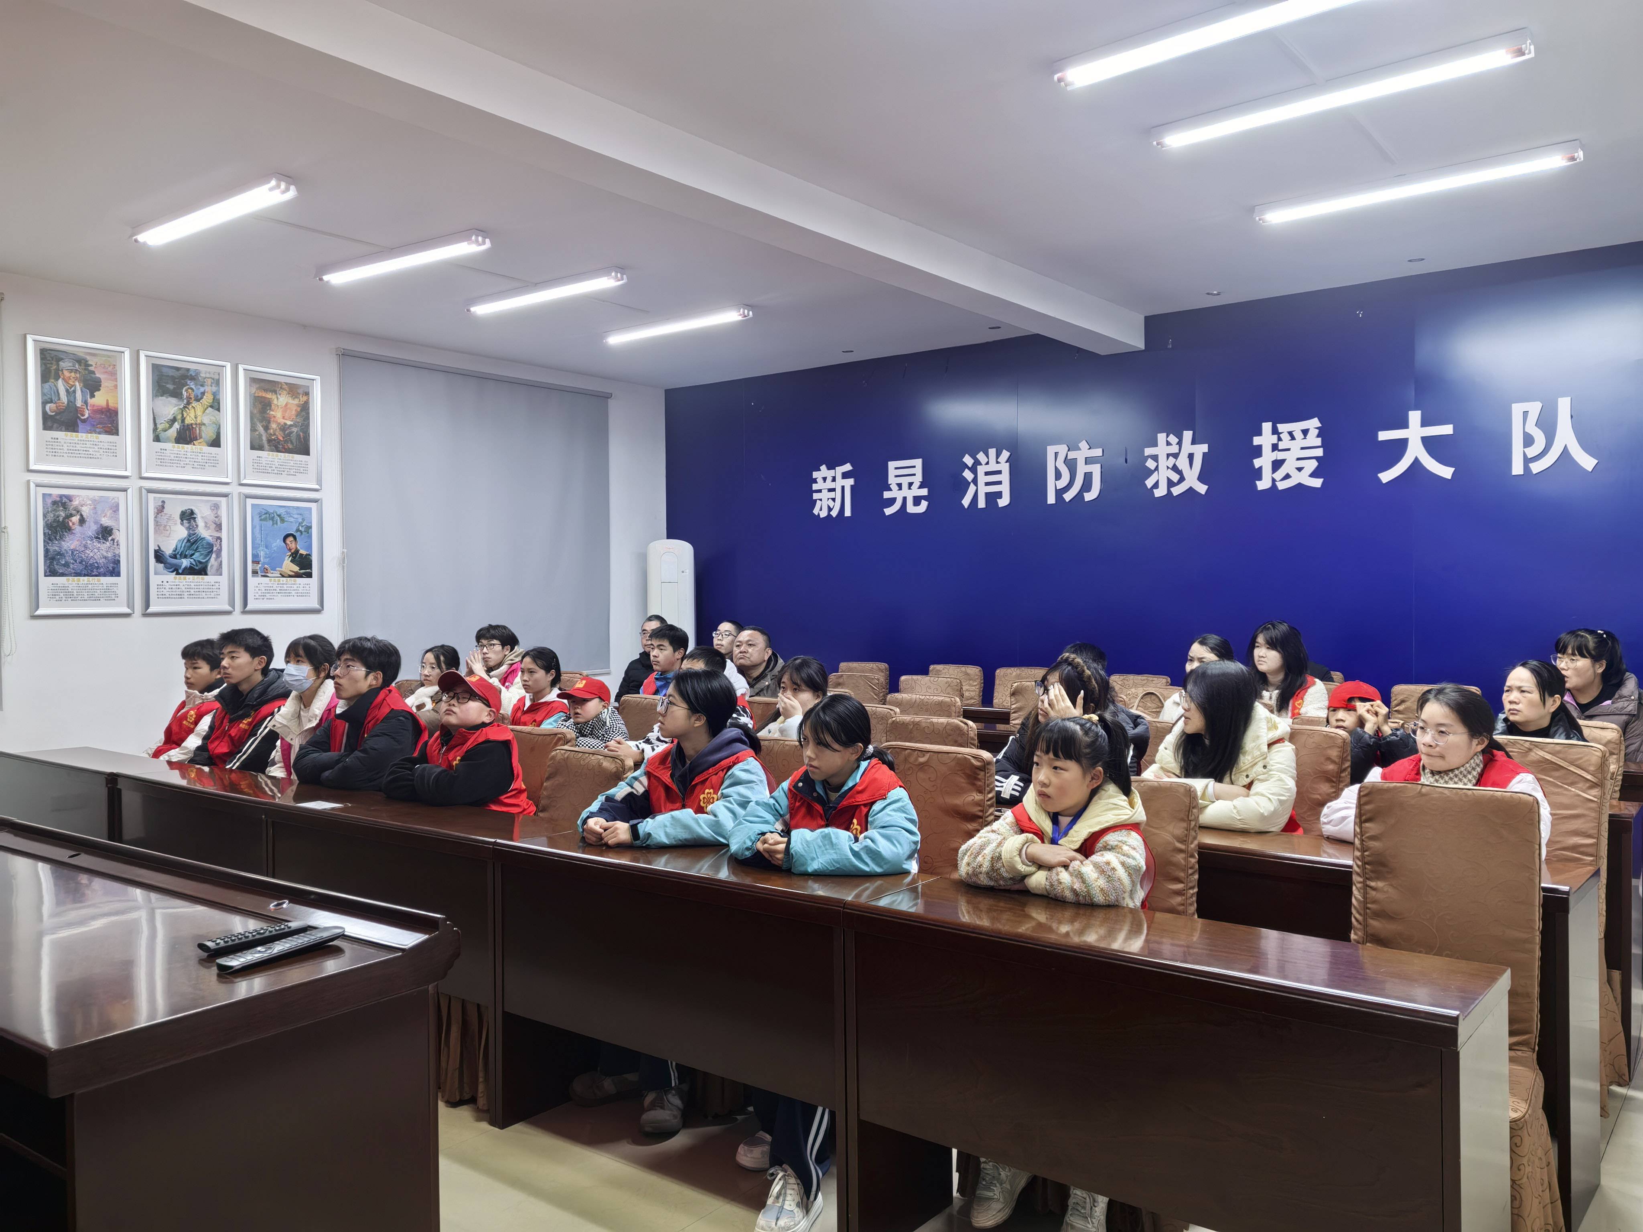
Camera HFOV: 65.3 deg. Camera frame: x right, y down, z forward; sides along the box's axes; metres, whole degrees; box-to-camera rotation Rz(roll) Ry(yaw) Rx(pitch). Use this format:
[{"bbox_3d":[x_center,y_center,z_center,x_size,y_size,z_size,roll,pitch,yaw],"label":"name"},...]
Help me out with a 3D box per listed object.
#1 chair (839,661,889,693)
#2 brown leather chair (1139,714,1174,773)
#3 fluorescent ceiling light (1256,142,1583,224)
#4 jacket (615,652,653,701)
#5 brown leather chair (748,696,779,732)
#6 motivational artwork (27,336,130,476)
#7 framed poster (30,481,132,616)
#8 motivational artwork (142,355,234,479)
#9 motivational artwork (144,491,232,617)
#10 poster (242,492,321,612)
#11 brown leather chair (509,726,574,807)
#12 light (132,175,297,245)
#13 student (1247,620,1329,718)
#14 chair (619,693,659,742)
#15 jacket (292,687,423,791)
[{"bbox_3d":[0.151,0.817,8.683,0.440,0.965,0.560,0,1,38],"label":"chair"},{"bbox_3d":[1.003,0.860,4.313,0.450,0.980,0.530,0,1,38],"label":"brown leather chair"},{"bbox_3d":[2.405,-1.760,5.262,1.244,0.070,0.090,0,1,39],"label":"fluorescent ceiling light"},{"bbox_3d":[-1.043,0.549,8.119,0.500,0.640,0.380,0,1,38],"label":"jacket"},{"bbox_3d":[-0.379,0.869,5.442,0.440,1.000,0.540,0,1,39],"label":"brown leather chair"},{"bbox_3d":[-4.009,-1.125,6.934,0.030,0.718,0.525,0,1,38],"label":"motivational artwork"},{"bbox_3d":[-3.982,-0.357,6.926,0.030,0.710,0.510,0,1,38],"label":"framed poster"},{"bbox_3d":[-3.654,-1.138,7.386,0.030,0.718,0.525,0,1,38],"label":"motivational artwork"},{"bbox_3d":[-3.645,-0.367,7.394,0.030,0.718,0.525,0,1,38],"label":"motivational artwork"},{"bbox_3d":[-3.276,-0.385,7.821,0.030,0.710,0.515,0,1,38],"label":"poster"},{"bbox_3d":[-1.128,0.881,4.158,0.440,1.000,0.540,0,1,39],"label":"brown leather chair"},{"bbox_3d":[-2.648,-1.740,5.521,1.220,0.065,0.130,0,1,37],"label":"light"},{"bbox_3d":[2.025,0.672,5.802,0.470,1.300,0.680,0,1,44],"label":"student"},{"bbox_3d":[-0.839,0.866,5.660,0.450,0.980,0.530,0,1,38],"label":"chair"},{"bbox_3d":[-1.621,0.586,4.692,0.480,0.610,0.540,-1,1,-44],"label":"jacket"}]

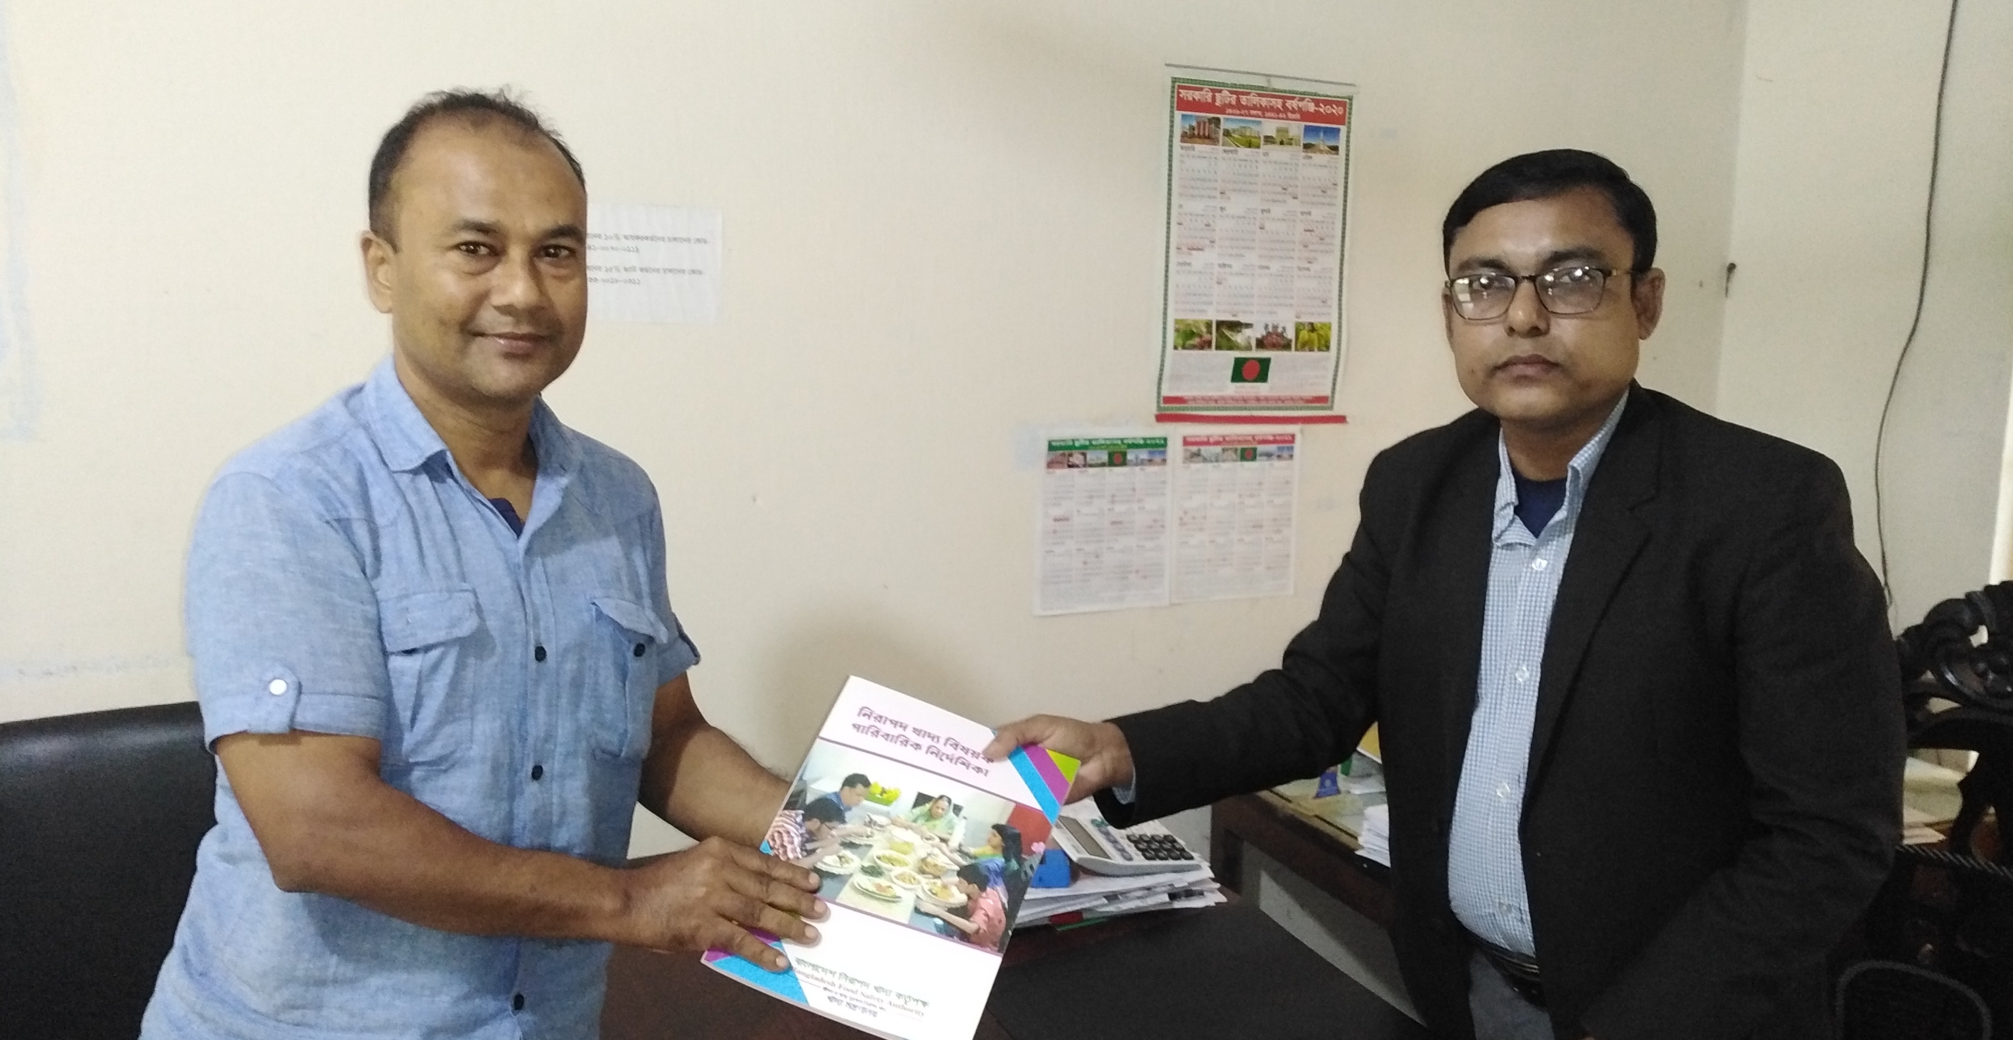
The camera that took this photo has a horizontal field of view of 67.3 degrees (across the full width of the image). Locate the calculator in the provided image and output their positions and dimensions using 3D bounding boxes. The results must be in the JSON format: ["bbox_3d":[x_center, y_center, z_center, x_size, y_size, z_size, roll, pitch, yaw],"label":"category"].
[{"bbox_3d":[0.147,0.422,1.967,0.170,0.027,0.133,5,12,-23],"label":"calculator"}]

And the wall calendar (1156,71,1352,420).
[{"bbox_3d":[0.404,-0.423,2.380,0.367,0.539,0.015,-2,8,-25],"label":"wall calendar"}]

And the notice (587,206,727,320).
[{"bbox_3d":[-0.479,-0.335,1.986,0.215,0.156,0.004,-2,8,-25],"label":"notice"}]

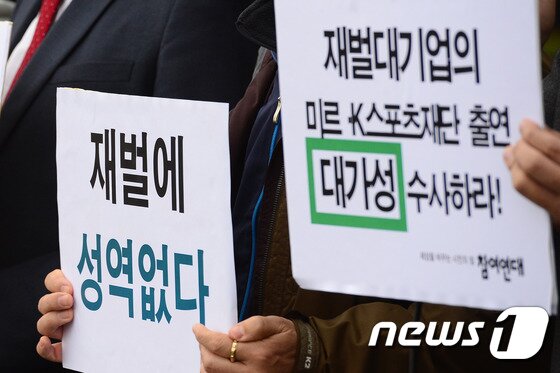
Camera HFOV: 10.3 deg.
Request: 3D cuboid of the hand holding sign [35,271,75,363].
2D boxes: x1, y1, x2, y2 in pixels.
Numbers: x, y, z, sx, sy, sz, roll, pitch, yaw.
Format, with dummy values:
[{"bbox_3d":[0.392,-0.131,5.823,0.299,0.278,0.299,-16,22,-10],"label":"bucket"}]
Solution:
[{"bbox_3d":[-0.216,0.134,3.230,0.080,0.100,0.090,2,5,20],"label":"hand holding sign"}]

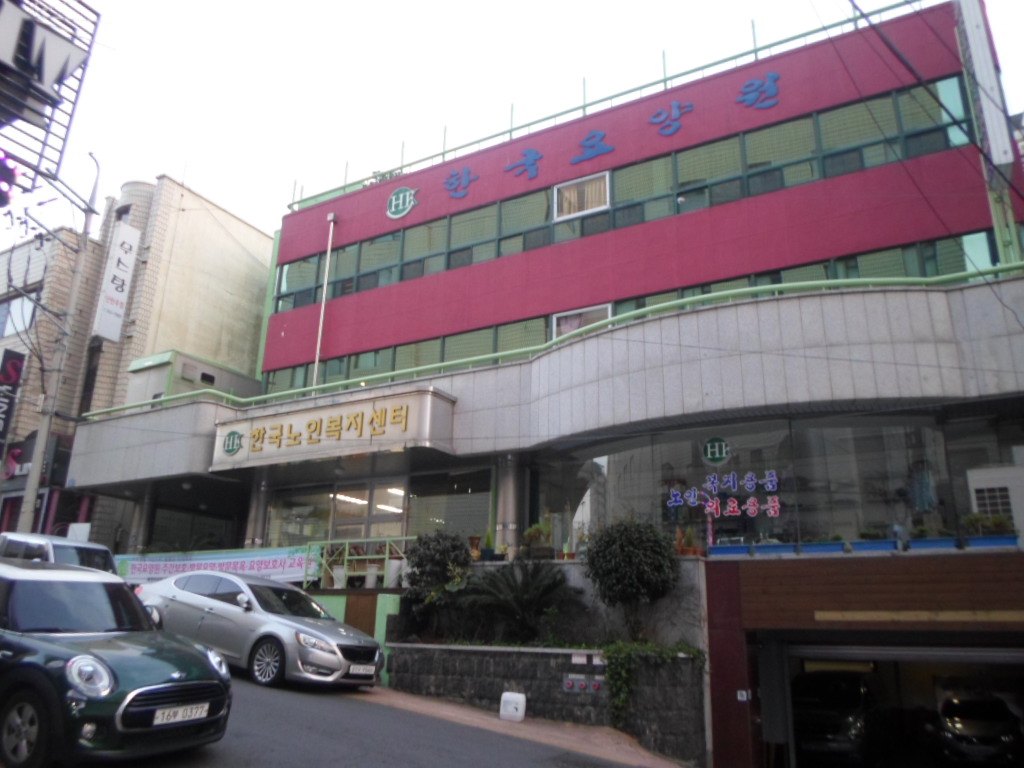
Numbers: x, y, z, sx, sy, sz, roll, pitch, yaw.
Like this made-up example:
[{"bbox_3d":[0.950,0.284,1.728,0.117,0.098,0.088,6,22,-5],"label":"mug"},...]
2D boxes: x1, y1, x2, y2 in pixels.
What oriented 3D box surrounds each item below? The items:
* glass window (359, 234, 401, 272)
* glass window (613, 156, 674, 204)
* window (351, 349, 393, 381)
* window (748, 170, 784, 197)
[{"bbox_3d":[-3.607,-3.561,20.191,1.390,0.980,0.100,-8,-19,27],"label":"glass window"},{"bbox_3d":[2.860,-4.440,16.186,1.333,0.843,0.100,-8,-20,29],"label":"glass window"},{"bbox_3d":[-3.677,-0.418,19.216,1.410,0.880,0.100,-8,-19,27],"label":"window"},{"bbox_3d":[5.270,-4.177,15.323,0.680,0.520,0.100,-8,-19,27],"label":"window"}]

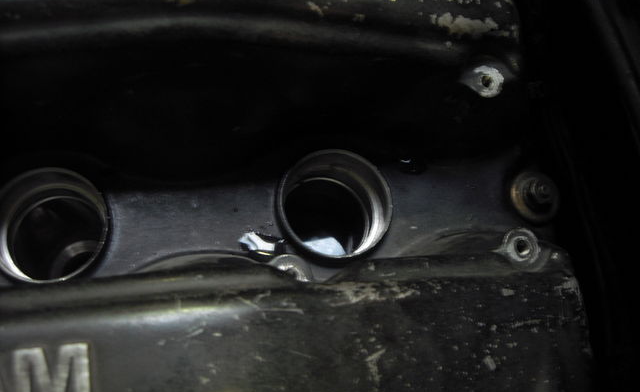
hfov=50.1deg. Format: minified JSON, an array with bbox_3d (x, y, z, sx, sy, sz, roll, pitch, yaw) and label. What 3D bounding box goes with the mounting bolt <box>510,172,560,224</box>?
[{"bbox_3d":[0.083,-0.001,0.256,0.019,0.013,0.019,-2,75,-8],"label":"mounting bolt"}]

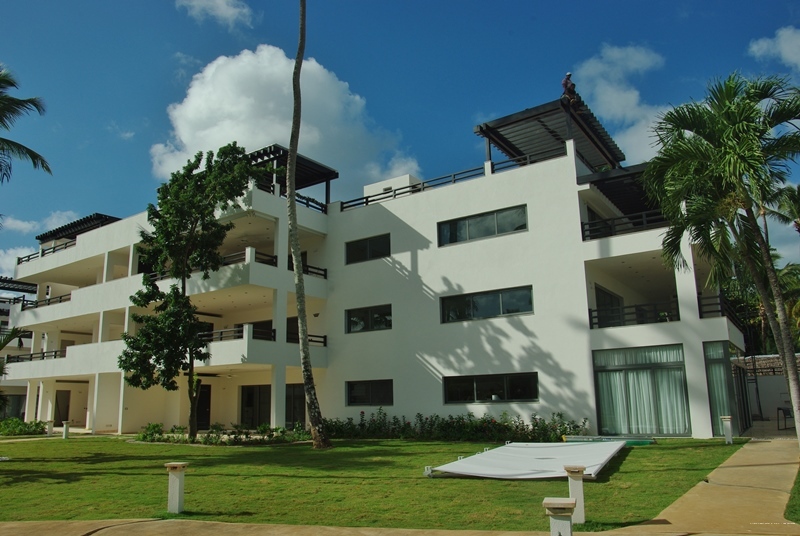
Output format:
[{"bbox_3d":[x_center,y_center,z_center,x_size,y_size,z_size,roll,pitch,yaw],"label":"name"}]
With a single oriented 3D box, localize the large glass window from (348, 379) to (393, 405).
[{"bbox_3d":[-1.342,5.606,24.873,2.700,1.102,0.160,-10,-15,34],"label":"large glass window"}]

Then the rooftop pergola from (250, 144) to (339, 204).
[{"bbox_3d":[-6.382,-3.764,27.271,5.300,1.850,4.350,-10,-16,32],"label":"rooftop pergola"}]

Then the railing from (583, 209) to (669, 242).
[{"bbox_3d":[7.931,-1.539,19.662,3.000,0.790,0.120,-10,-15,34],"label":"railing"}]

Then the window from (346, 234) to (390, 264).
[{"bbox_3d":[-1.422,-0.830,25.556,2.551,1.068,0.140,-10,-16,32],"label":"window"}]

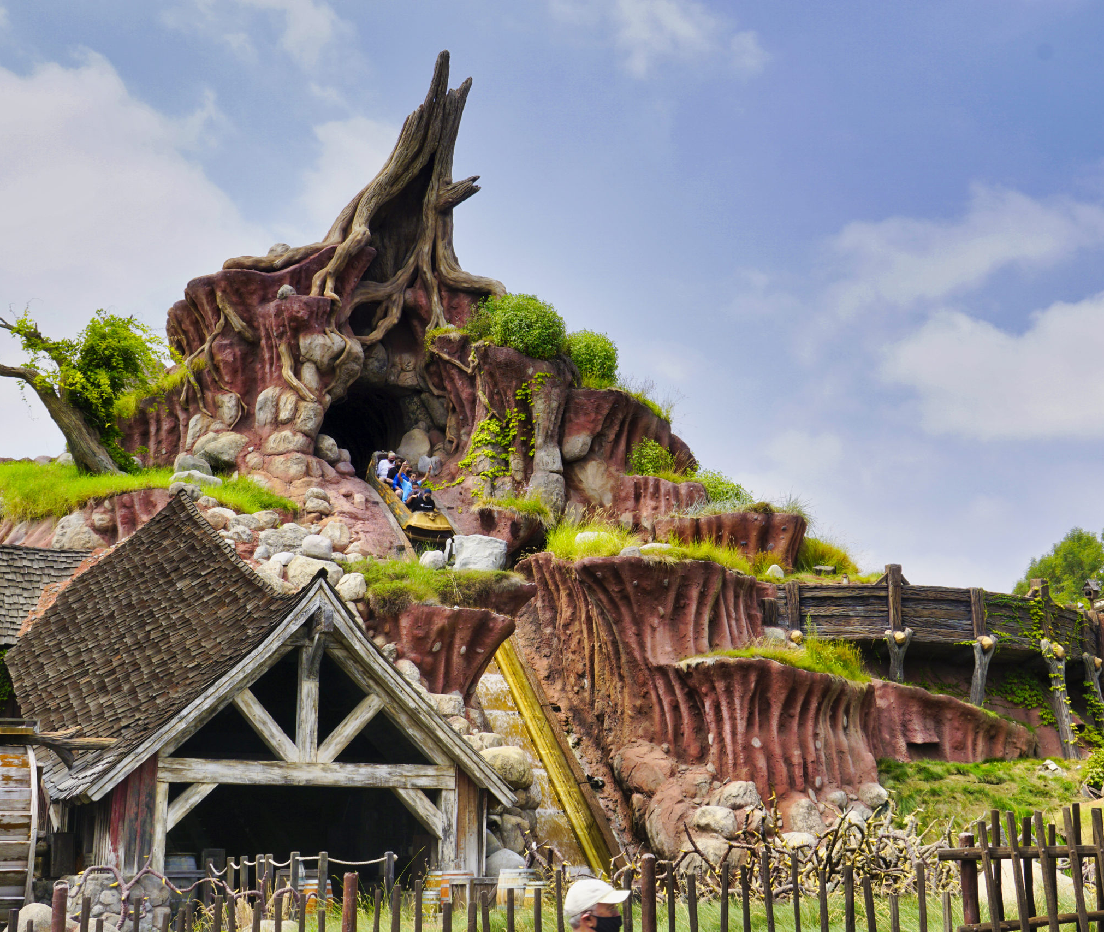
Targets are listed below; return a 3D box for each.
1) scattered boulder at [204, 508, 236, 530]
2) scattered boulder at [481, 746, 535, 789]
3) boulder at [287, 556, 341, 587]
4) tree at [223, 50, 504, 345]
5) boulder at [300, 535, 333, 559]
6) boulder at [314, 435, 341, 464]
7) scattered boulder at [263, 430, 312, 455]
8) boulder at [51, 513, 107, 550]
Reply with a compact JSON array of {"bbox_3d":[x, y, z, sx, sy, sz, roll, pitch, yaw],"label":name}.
[{"bbox_3d":[-7.765,1.235,38.080,0.765,0.520,0.650,-1,-13,0],"label":"scattered boulder"},{"bbox_3d":[-0.836,5.702,30.822,1.032,0.812,0.850,-1,-13,0],"label":"scattered boulder"},{"bbox_3d":[-4.885,2.222,33.700,1.211,0.710,0.969,0,-15,0],"label":"boulder"},{"bbox_3d":[-5.161,-7.395,45.200,7.600,8.300,5.300,0,-15,0],"label":"tree"},{"bbox_3d":[-4.961,1.710,34.300,0.706,0.498,0.636,0,-15,0],"label":"boulder"},{"bbox_3d":[-5.615,-0.410,40.800,0.651,0.748,0.586,0,-15,0],"label":"boulder"},{"bbox_3d":[-6.474,-0.562,39.948,1.204,0.635,0.850,-1,-13,0],"label":"scattered boulder"},{"bbox_3d":[-11.095,1.606,38.203,1.332,1.062,1.000,-1,-13,0],"label":"boulder"}]

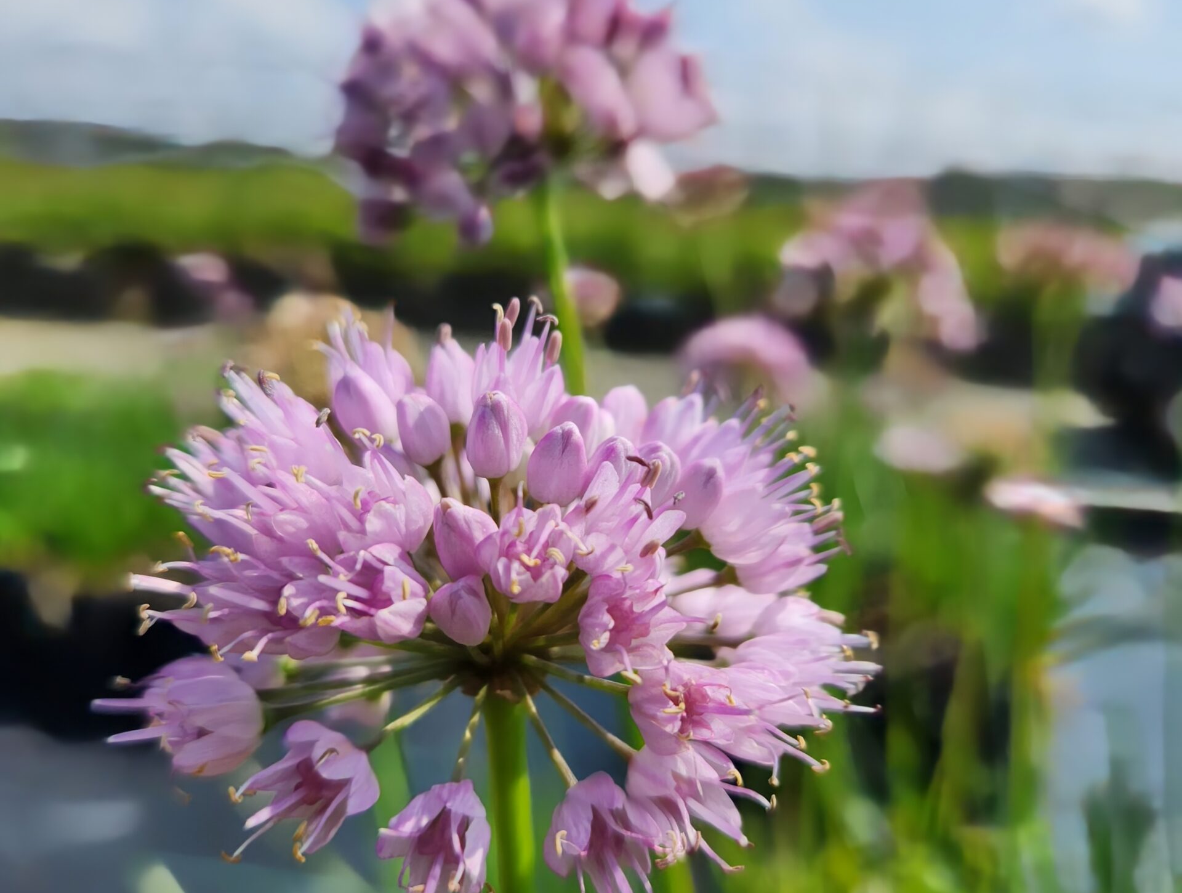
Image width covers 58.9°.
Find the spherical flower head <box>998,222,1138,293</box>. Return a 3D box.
[{"bbox_3d":[0.178,-0.071,0.393,0.048,0.027,0.048,-1,15,0],"label":"spherical flower head"}]

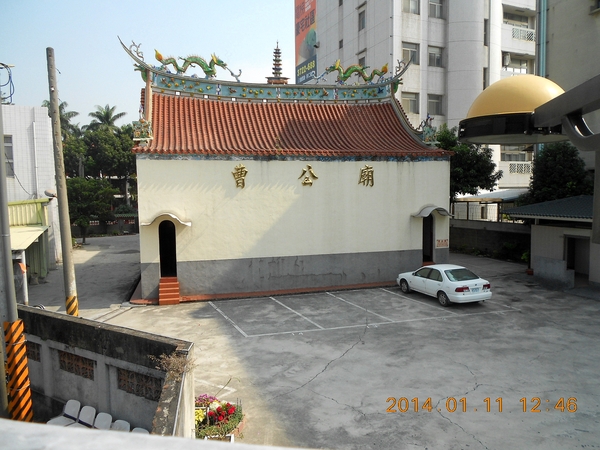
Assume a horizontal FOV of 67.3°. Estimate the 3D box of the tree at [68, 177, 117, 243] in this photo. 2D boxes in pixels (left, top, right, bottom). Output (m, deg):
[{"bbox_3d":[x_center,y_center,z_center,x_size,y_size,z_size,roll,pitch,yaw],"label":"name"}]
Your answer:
[{"bbox_3d":[-18.500,-1.192,39.800,4.900,5.900,4.900,-1,5,0],"label":"tree"}]

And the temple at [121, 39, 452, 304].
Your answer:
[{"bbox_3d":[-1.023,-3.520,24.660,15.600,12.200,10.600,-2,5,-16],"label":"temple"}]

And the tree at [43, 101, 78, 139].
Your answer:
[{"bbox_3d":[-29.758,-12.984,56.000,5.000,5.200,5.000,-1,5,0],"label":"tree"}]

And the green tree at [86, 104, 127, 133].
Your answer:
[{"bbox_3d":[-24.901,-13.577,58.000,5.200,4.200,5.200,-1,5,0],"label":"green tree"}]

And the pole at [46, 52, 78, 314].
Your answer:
[{"bbox_3d":[-6.165,-0.396,11.769,0.300,8.200,0.300,-2,5,0],"label":"pole"}]

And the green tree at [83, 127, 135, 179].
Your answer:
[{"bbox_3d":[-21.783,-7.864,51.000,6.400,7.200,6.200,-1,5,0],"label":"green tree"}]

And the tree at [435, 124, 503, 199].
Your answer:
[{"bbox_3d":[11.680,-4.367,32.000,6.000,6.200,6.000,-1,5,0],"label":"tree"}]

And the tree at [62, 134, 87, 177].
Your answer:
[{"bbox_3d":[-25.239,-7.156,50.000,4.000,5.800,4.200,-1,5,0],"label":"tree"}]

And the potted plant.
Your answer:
[{"bbox_3d":[-1.509,3.628,8.450,1.000,0.600,0.950,-1,5,0],"label":"potted plant"}]

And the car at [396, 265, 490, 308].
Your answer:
[{"bbox_3d":[5.840,2.320,18.850,1.720,1.400,4.350,-2,5,-22],"label":"car"}]

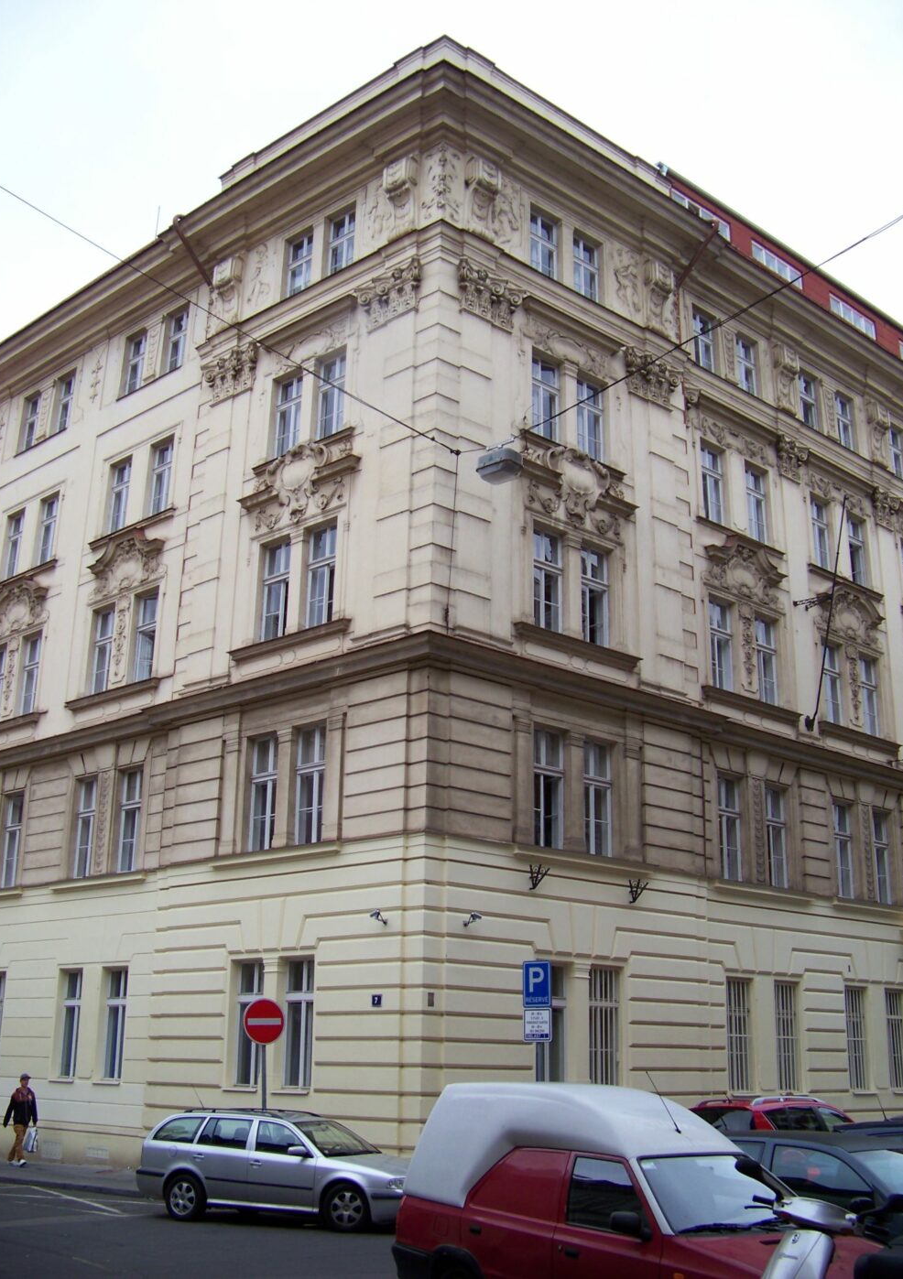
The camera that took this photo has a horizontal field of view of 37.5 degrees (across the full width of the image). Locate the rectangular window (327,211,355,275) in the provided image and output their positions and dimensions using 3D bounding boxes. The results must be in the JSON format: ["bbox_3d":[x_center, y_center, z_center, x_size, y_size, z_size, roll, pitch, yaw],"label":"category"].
[{"bbox_3d":[-2.257,-8.391,28.444,0.970,1.600,0.200,-15,-23,41],"label":"rectangular window"}]

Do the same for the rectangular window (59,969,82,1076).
[{"bbox_3d":[-8.027,8.267,28.590,0.920,2.260,0.200,-15,-23,41],"label":"rectangular window"}]

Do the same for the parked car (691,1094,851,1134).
[{"bbox_3d":[5.469,8.210,21.456,4.100,1.510,1.700,15,-22,-37],"label":"parked car"}]

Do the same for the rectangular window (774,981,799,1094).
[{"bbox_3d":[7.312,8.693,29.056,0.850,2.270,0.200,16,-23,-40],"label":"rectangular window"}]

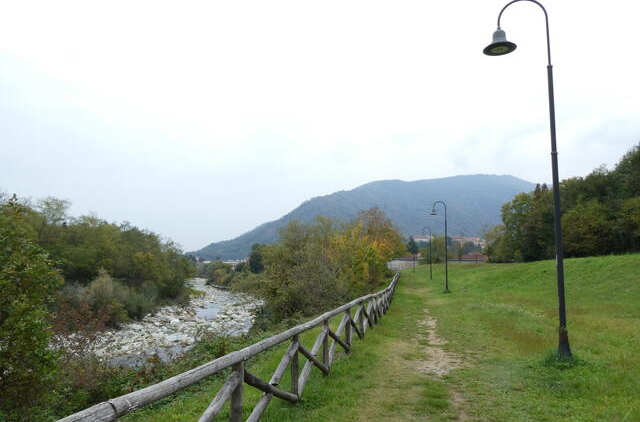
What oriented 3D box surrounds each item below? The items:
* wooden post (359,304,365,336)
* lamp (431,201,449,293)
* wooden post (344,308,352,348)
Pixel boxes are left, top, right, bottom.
[{"bbox_3d":[0.936,2.437,9.927,0.110,0.766,0.110,-1,-7,15],"label":"wooden post"},{"bbox_3d":[7.552,2.223,28.071,1.020,5.700,0.450,-1,-7,15],"label":"lamp"},{"bbox_3d":[0.535,2.230,8.392,0.110,0.794,0.110,-1,-7,15],"label":"wooden post"}]

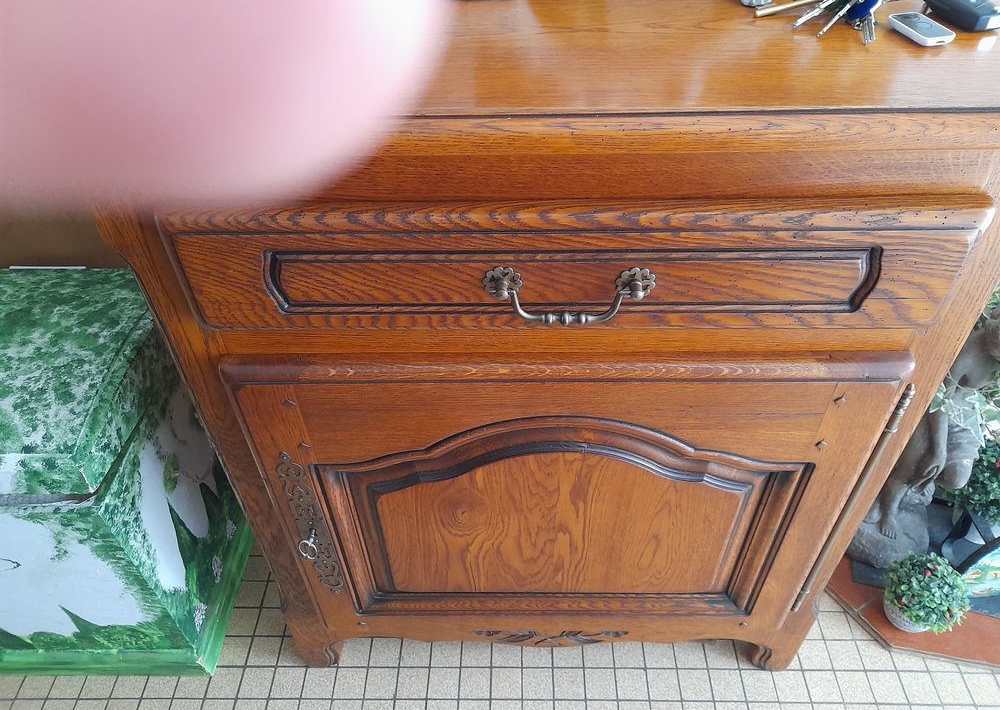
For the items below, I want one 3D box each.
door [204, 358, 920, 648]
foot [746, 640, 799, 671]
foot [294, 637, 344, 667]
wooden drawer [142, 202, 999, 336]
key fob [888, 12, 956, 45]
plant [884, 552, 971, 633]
[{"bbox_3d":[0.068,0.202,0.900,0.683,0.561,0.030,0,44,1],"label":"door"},{"bbox_3d":[0.448,0.471,1.187,0.060,0.106,0.056,0,44,1],"label":"foot"},{"bbox_3d":[-0.301,0.473,1.204,0.063,0.106,0.056,0,44,1],"label":"foot"},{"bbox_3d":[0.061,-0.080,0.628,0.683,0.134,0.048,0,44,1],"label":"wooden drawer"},{"bbox_3d":[0.365,-0.281,0.627,0.031,0.009,0.055,-9,45,-8],"label":"key fob"},{"bbox_3d":[0.710,0.399,1.207,0.125,0.137,0.125,0,44,1],"label":"plant"}]

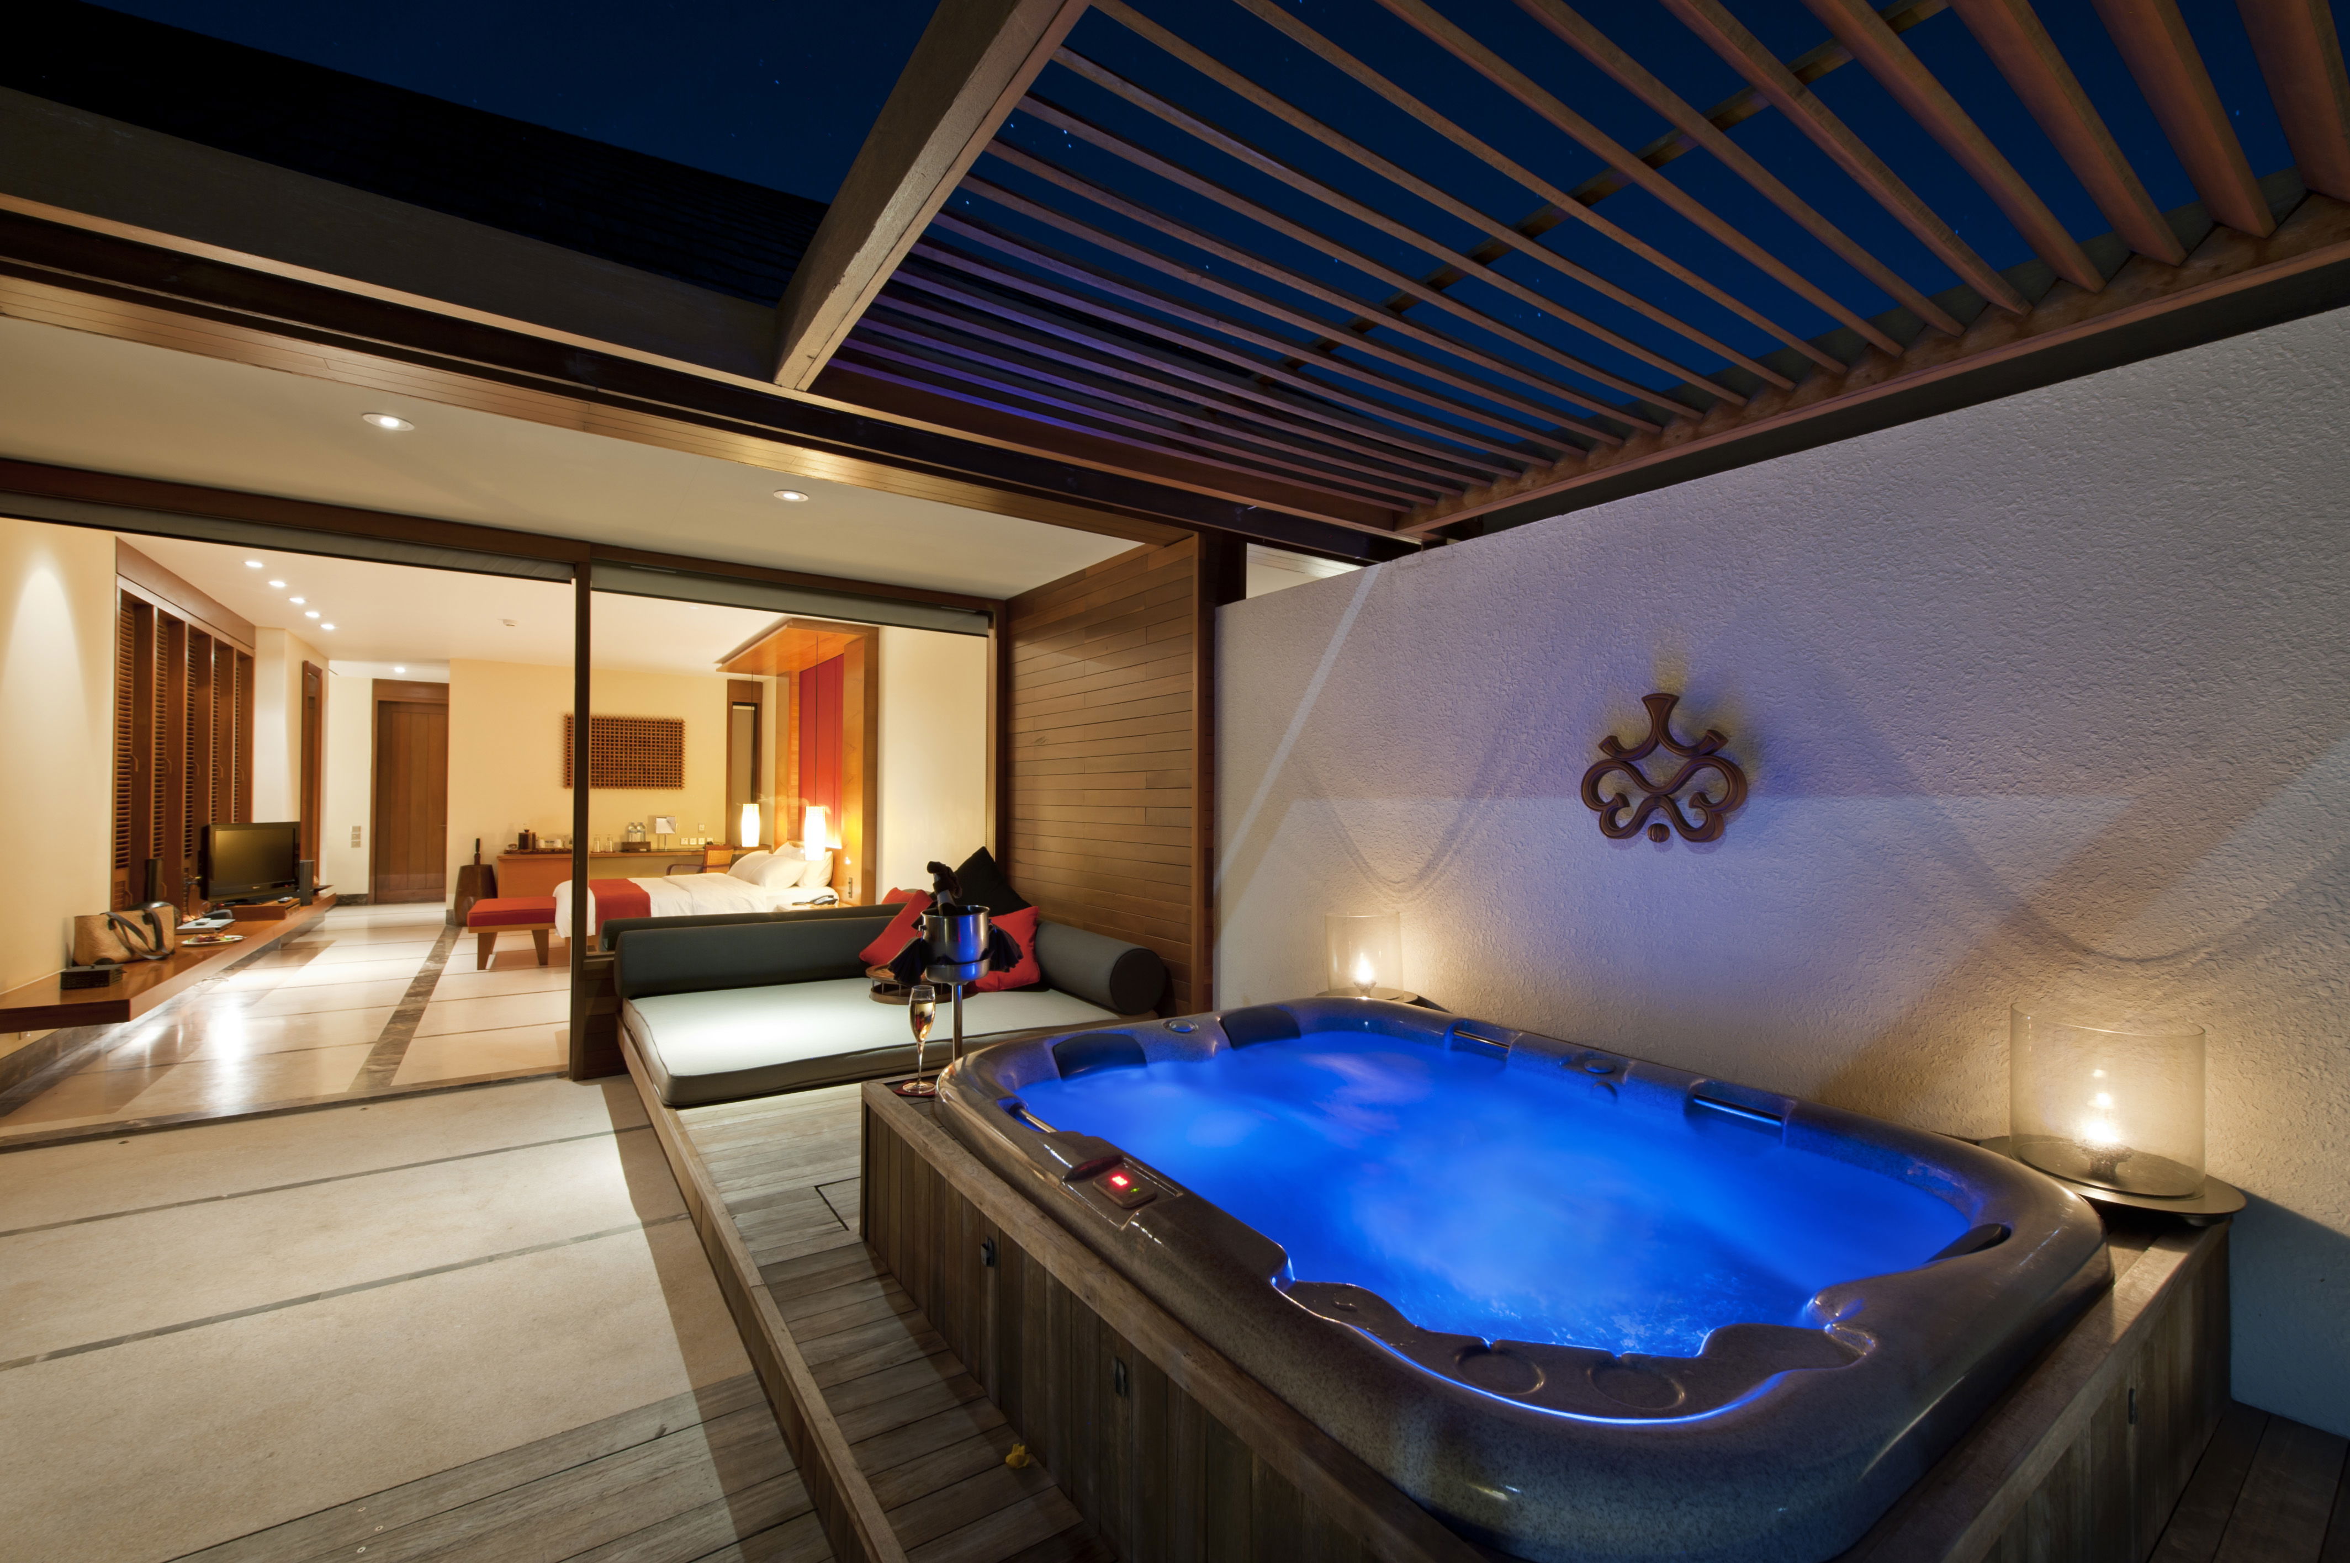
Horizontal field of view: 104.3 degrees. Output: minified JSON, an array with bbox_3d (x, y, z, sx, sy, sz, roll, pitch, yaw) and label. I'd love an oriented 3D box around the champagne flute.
[{"bbox_3d":[-0.613,0.624,2.208,0.080,0.247,0.080,1,-1,-35],"label":"champagne flute"}]

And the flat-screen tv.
[{"bbox_3d":[-5.346,0.452,5.282,0.075,0.435,0.665,0,-1,-11],"label":"flat-screen tv"}]

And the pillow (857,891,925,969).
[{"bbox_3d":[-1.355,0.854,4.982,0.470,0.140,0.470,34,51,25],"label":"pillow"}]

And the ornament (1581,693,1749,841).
[{"bbox_3d":[1.246,-0.033,2.355,0.045,0.380,0.405,1,-1,-35],"label":"ornament"}]

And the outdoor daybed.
[{"bbox_3d":[-1.411,0.962,4.493,2.142,0.419,1.814,1,-1,-35],"label":"outdoor daybed"}]

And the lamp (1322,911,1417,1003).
[{"bbox_3d":[0.651,0.606,3.158,0.265,0.285,0.265,0,-1,0],"label":"lamp"}]

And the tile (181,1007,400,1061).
[{"bbox_3d":[-4.104,1.191,4.296,0.592,0.020,0.903,1,-1,-35],"label":"tile"}]

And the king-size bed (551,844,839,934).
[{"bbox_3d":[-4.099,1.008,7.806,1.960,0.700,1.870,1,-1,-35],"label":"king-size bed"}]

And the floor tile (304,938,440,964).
[{"bbox_3d":[-5.670,1.224,6.506,0.592,0.020,0.903,1,-1,-35],"label":"floor tile"}]

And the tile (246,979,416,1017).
[{"bbox_3d":[-5.114,1.323,5.554,0.680,0.015,0.950,1,-1,-35],"label":"tile"}]

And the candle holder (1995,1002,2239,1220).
[{"bbox_3d":[1.598,0.557,1.576,0.320,0.290,0.320,1,-1,-35],"label":"candle holder"}]

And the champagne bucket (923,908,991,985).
[{"bbox_3d":[-0.669,0.509,2.798,0.205,0.220,0.205,0,-1,0],"label":"champagne bucket"}]

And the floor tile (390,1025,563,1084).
[{"bbox_3d":[-3.022,1.190,4.024,0.584,0.020,0.793,1,-1,-35],"label":"floor tile"}]

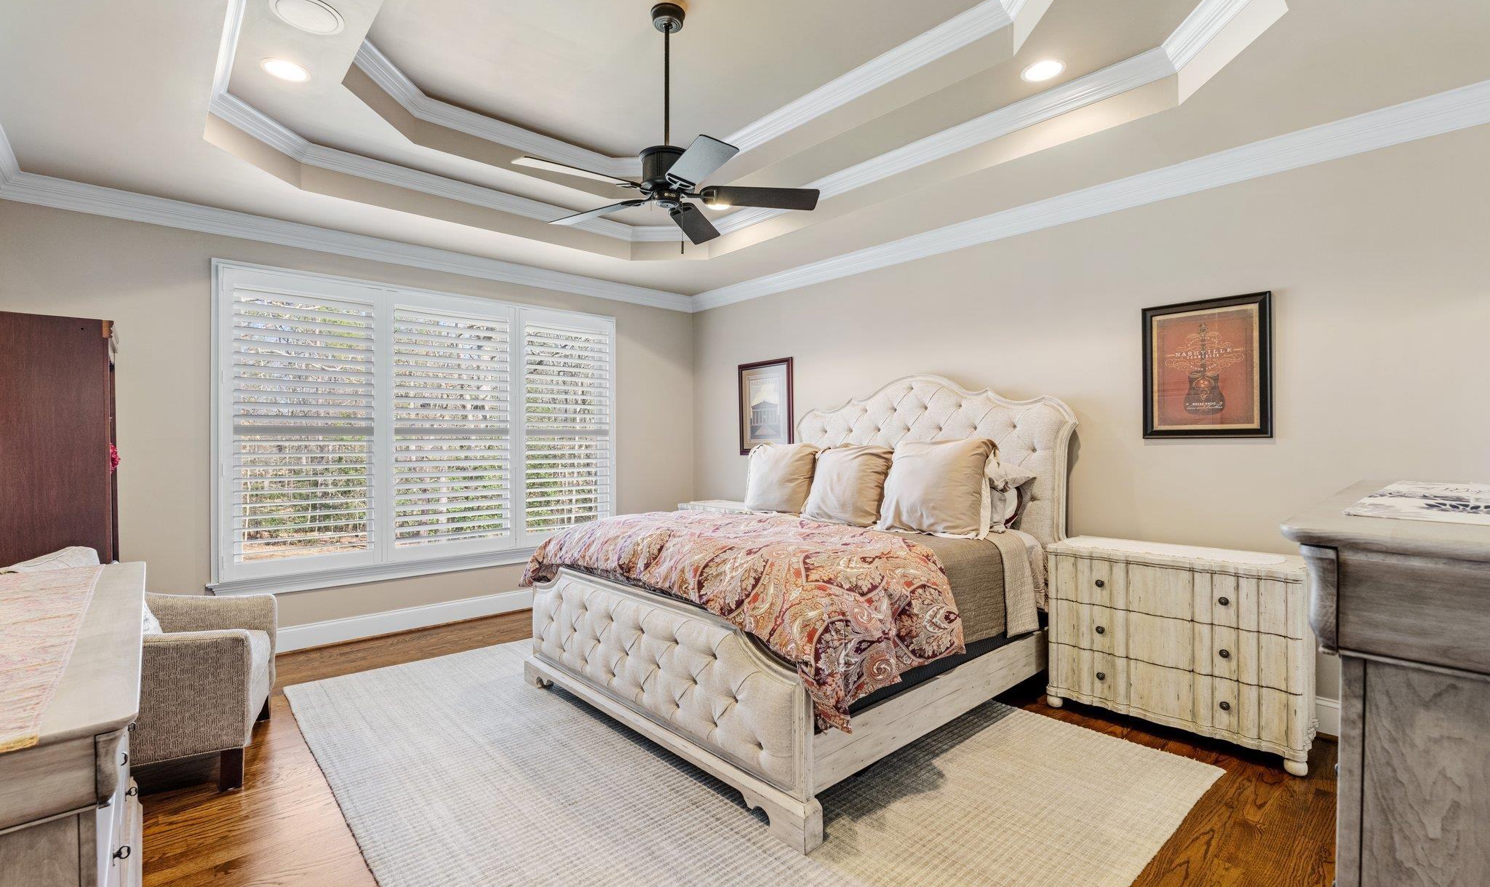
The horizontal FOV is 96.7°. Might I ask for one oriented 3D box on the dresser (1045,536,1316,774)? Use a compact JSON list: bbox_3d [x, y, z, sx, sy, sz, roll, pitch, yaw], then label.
[{"bbox_3d":[2.075,0.927,3.177,0.550,0.806,1.003,0,0,-43],"label":"dresser"}]

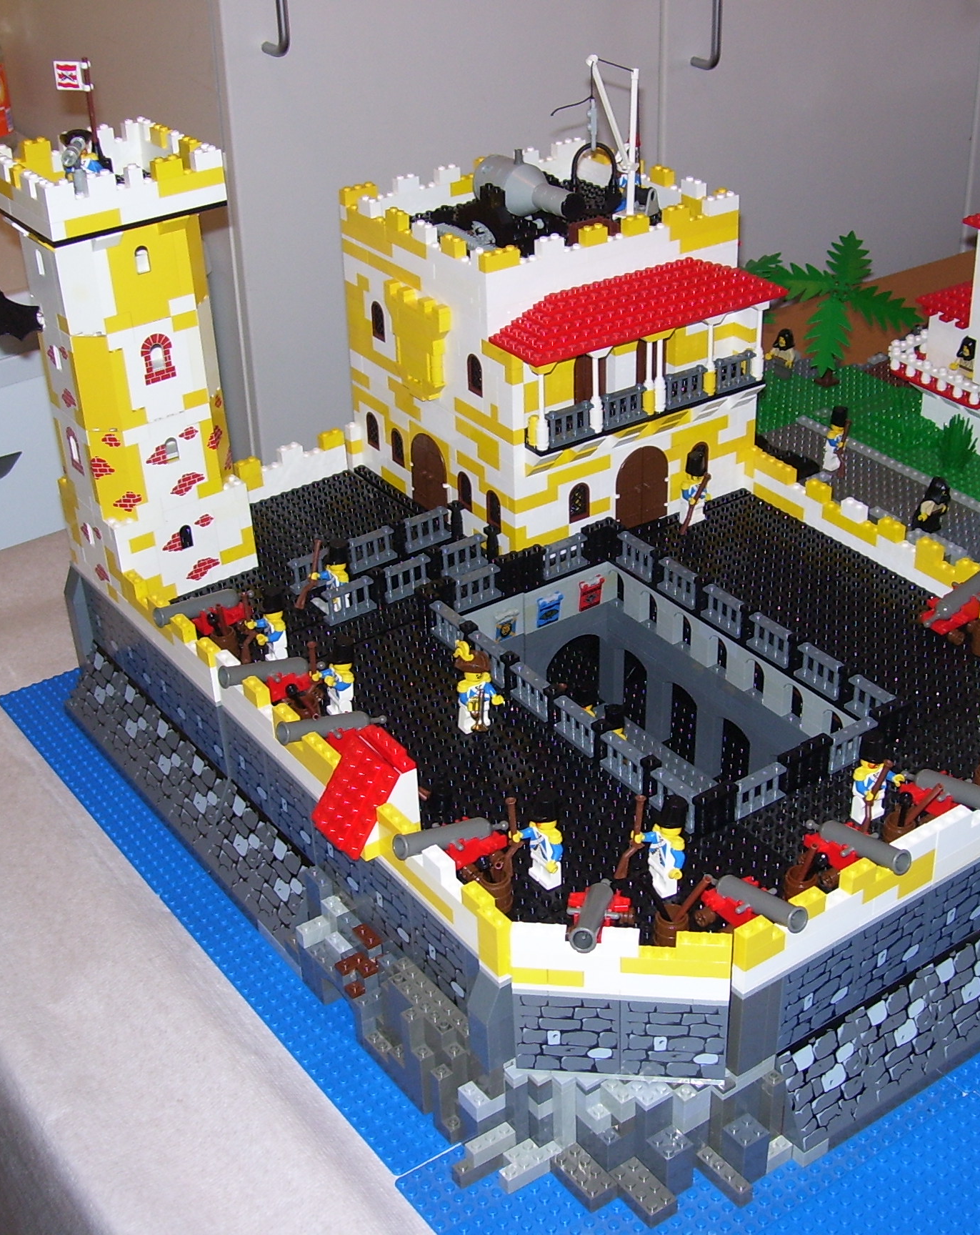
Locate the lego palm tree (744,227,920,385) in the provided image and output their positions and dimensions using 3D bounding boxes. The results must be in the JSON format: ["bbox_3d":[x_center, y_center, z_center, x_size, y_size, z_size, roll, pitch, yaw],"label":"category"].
[{"bbox_3d":[0.269,-0.231,1.344,0.138,0.095,0.150,-21,35,-28],"label":"lego palm tree"}]

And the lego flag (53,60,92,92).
[{"bbox_3d":[-0.225,-0.291,0.921,0.020,0.017,0.004,-4,31,-3],"label":"lego flag"}]

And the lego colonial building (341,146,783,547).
[{"bbox_3d":[0.046,-0.174,1.099,0.192,0.198,0.214,-21,35,-28],"label":"lego colonial building"}]

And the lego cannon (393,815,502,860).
[{"bbox_3d":[-0.016,0.104,0.790,0.060,0.035,0.024,-21,35,-28],"label":"lego cannon"}]

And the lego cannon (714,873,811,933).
[{"bbox_3d":[0.114,0.126,0.743,0.024,0.036,0.062,-21,35,-28],"label":"lego cannon"}]

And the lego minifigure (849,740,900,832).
[{"bbox_3d":[0.183,0.076,0.810,0.025,0.049,0.018,-21,35,-28],"label":"lego minifigure"}]

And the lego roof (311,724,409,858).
[{"bbox_3d":[-0.060,0.083,0.817,0.039,0.041,0.042,-21,35,-28],"label":"lego roof"}]

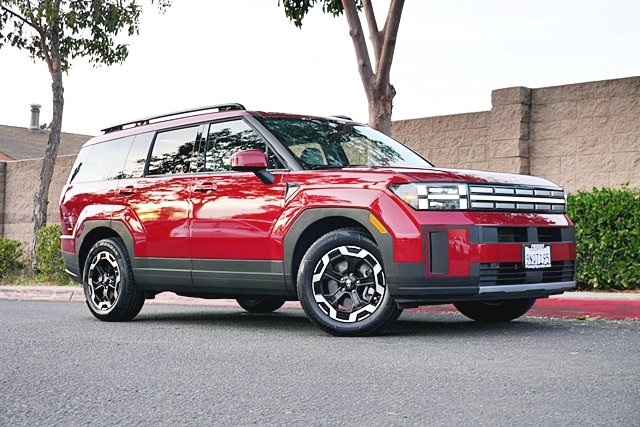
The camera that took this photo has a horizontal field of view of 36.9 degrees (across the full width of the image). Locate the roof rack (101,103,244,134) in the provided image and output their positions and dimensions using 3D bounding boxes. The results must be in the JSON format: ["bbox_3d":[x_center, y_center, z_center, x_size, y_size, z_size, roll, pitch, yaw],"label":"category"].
[{"bbox_3d":[-1.301,-0.810,8.313,1.990,0.085,0.070,-3,-4,43],"label":"roof rack"}]

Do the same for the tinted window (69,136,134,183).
[{"bbox_3d":[-1.970,-0.464,8.721,0.880,0.420,0.070,-3,-23,44],"label":"tinted window"}]

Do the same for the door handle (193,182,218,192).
[{"bbox_3d":[-0.896,-0.203,7.495,0.250,0.060,0.060,-3,-4,43],"label":"door handle"}]

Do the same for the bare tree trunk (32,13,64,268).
[{"bbox_3d":[-4.115,-1.117,14.500,0.500,3.950,0.360,-1,-2,-16],"label":"bare tree trunk"}]

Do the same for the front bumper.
[{"bbox_3d":[1.280,0.355,6.687,0.580,0.530,1.870,-3,-4,43],"label":"front bumper"}]

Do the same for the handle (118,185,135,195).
[{"bbox_3d":[-1.652,-0.203,8.220,0.240,0.060,0.060,-3,-4,43],"label":"handle"}]

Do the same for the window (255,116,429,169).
[{"bbox_3d":[0.197,-0.547,7.750,1.450,0.150,0.780,1,35,-46],"label":"window"}]

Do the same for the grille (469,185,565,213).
[{"bbox_3d":[1.381,-0.099,6.614,0.100,0.180,1.200,-3,-3,44],"label":"grille"}]

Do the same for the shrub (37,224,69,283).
[{"bbox_3d":[-4.480,0.683,16.200,0.620,1.000,0.620,-2,-4,43],"label":"shrub"}]

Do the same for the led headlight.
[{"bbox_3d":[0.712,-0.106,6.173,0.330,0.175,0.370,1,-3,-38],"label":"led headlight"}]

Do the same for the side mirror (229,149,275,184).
[{"bbox_3d":[-0.480,-0.341,6.997,0.180,0.250,0.270,-3,-3,44],"label":"side mirror"}]

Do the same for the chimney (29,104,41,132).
[{"bbox_3d":[-8.317,-2.785,28.000,0.330,0.800,0.330,-1,-2,-16],"label":"chimney"}]

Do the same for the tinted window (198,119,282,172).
[{"bbox_3d":[-0.575,-0.527,7.373,0.940,0.450,0.110,-3,-4,43],"label":"tinted window"}]

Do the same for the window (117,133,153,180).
[{"bbox_3d":[-1.568,-0.499,8.325,0.350,0.420,0.060,-3,-23,44],"label":"window"}]

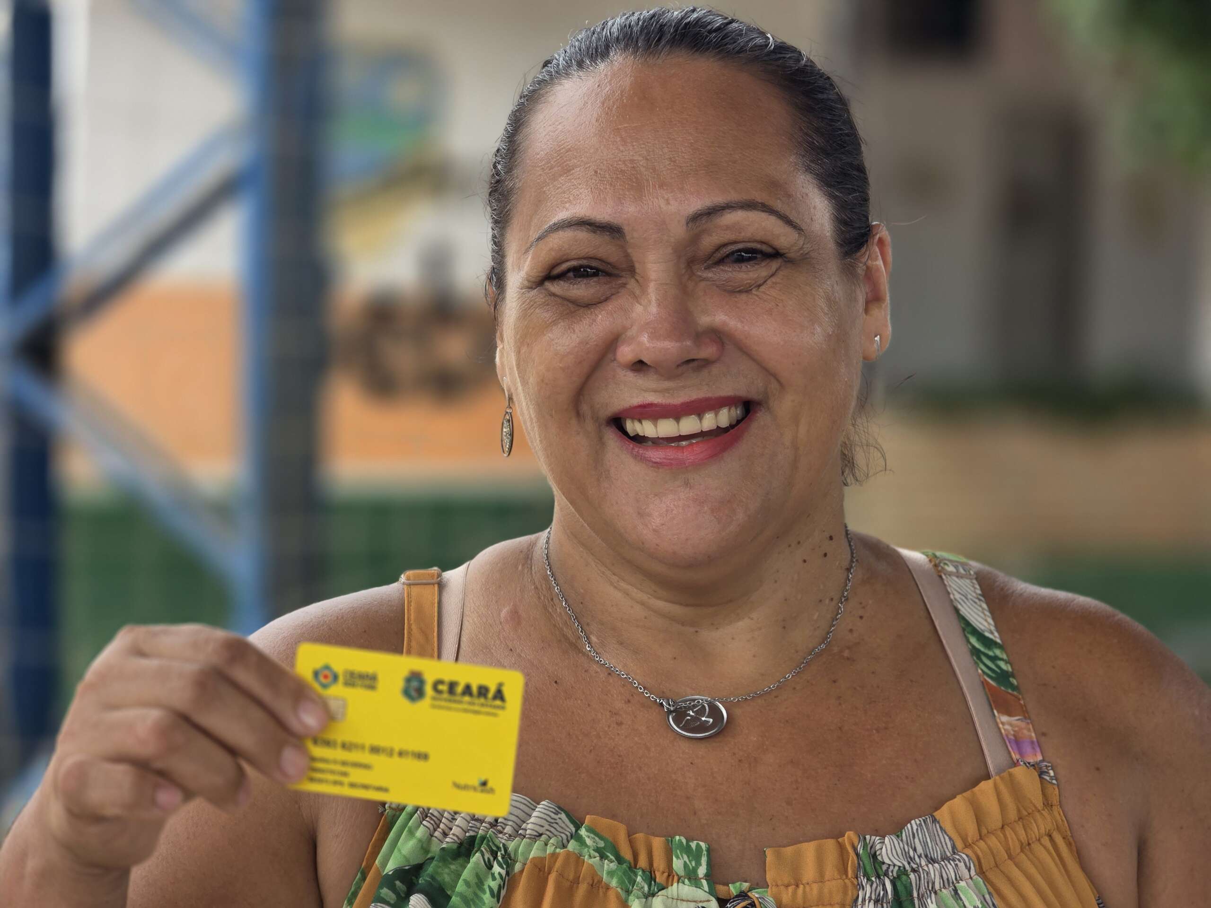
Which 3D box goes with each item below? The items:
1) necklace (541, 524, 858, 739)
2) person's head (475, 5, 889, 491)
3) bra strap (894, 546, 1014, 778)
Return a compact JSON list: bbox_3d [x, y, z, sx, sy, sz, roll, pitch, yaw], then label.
[{"bbox_3d":[0.038,0.067,1.640,0.130,0.092,0.133,0,1,0],"label":"necklace"},{"bbox_3d":[0.033,-0.074,1.680,0.168,0.226,0.212,-5,-1,4],"label":"person's head"},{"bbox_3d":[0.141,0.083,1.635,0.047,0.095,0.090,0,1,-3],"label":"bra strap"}]

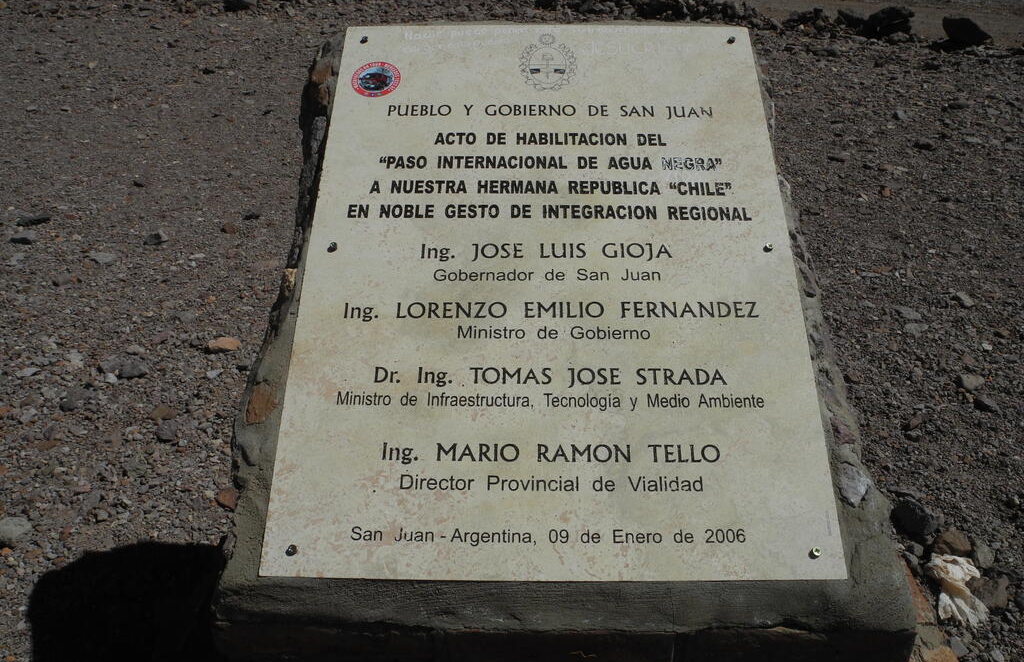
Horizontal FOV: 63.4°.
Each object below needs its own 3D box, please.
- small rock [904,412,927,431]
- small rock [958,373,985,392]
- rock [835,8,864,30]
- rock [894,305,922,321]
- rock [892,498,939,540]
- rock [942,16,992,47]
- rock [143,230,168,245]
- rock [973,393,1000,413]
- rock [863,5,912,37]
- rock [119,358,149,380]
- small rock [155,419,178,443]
[{"bbox_3d":[1.133,0.252,2.318,0.052,0.046,0.042,0,30,0],"label":"small rock"},{"bbox_3d":[1.391,0.156,2.507,0.075,0.041,0.064,18,34,29],"label":"small rock"},{"bbox_3d":[3.069,-2.821,7.502,0.223,0.184,0.178,0,30,0],"label":"rock"},{"bbox_3d":[1.368,-0.060,2.858,0.090,0.038,0.070,0,30,0],"label":"rock"},{"bbox_3d":[0.952,0.442,1.954,0.103,0.081,0.093,17,34,28],"label":"rock"},{"bbox_3d":[3.779,-2.486,6.876,0.374,0.230,0.243,0,30,0],"label":"rock"},{"bbox_3d":[-1.497,-0.393,3.479,0.104,0.051,0.083,-13,32,-22],"label":"rock"},{"bbox_3d":[1.366,0.213,2.382,0.067,0.050,0.053,0,30,0],"label":"rock"},{"bbox_3d":[3.452,-2.846,7.615,0.437,0.297,0.328,12,31,20],"label":"rock"},{"bbox_3d":[-1.161,0.115,2.538,0.086,0.055,0.065,0,30,0],"label":"rock"},{"bbox_3d":[-0.952,0.277,2.282,0.063,0.050,0.057,-14,32,-23],"label":"small rock"}]

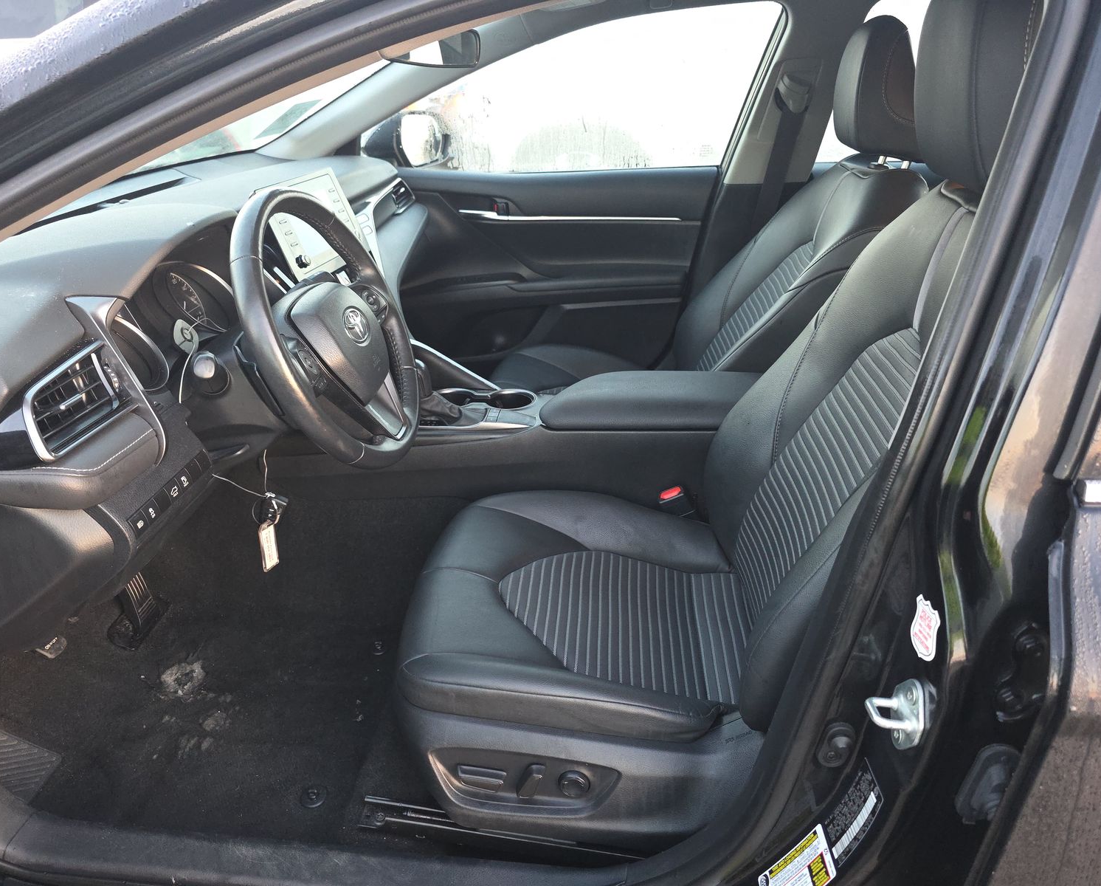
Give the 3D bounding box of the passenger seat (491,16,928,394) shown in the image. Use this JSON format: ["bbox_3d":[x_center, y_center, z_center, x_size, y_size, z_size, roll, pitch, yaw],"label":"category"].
[{"bbox_3d":[0.262,-0.322,1.669,0.900,1.000,0.540,2,25,7],"label":"passenger seat"}]

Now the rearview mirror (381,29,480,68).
[{"bbox_3d":[-0.178,-0.597,1.192,0.042,0.063,0.240,11,28,25],"label":"rearview mirror"}]

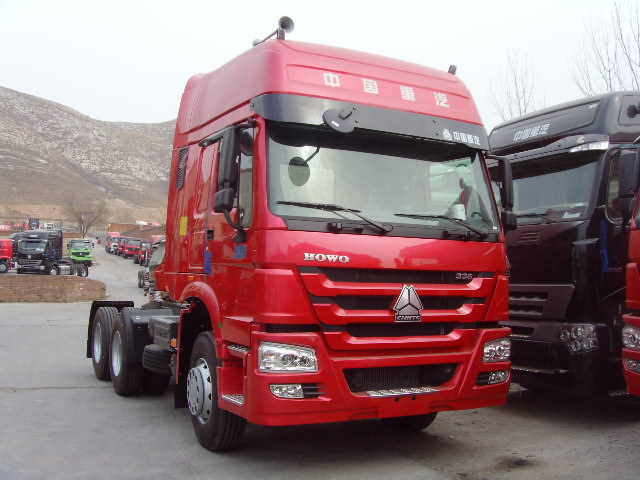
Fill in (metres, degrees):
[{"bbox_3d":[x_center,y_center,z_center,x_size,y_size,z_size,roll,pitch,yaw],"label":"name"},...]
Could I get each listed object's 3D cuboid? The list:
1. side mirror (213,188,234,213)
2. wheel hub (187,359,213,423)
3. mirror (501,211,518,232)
[{"bbox_3d":[-0.721,-0.295,5.394,0.180,0.200,0.110,3,-3,-28],"label":"side mirror"},{"bbox_3d":[-1.059,1.341,6.406,0.140,0.580,0.580,3,-3,-28],"label":"wheel hub"},{"bbox_3d":[1.756,-0.177,6.693,0.180,0.200,0.110,3,-3,-28],"label":"mirror"}]

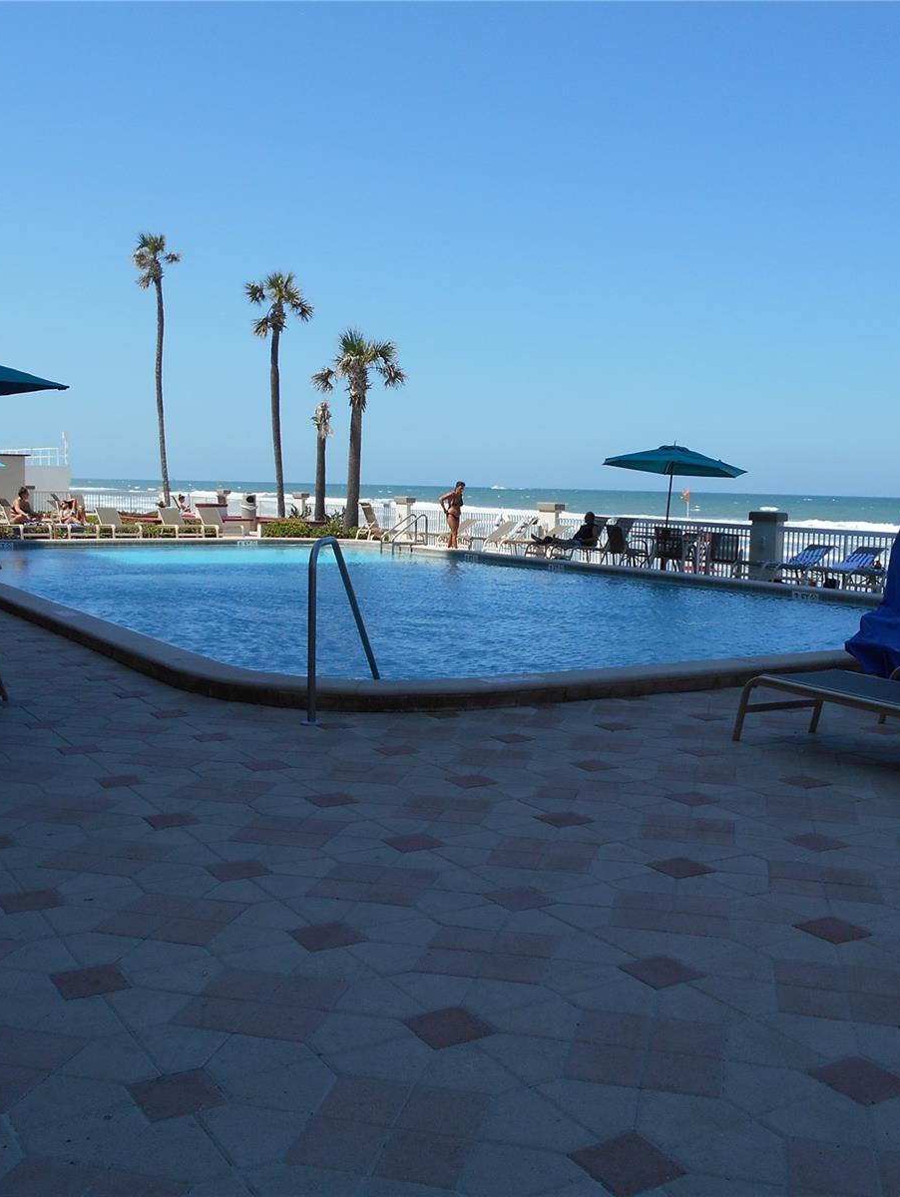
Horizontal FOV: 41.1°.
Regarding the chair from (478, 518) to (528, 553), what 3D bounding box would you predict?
[{"bbox_3d":[1.089,-1.396,27.200,1.800,0.900,0.700,-2,6,-31],"label":"chair"}]

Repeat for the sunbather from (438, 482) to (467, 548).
[{"bbox_3d":[0.105,-2.009,28.938,0.500,1.640,0.550,4,6,28],"label":"sunbather"}]

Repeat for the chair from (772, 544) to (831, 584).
[{"bbox_3d":[5.811,-0.530,20.427,1.800,0.780,0.670,-2,6,-35],"label":"chair"}]

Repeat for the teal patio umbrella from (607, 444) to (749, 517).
[{"bbox_3d":[4.182,-1.692,22.431,2.720,2.470,2.720,-2,6,-28],"label":"teal patio umbrella"}]

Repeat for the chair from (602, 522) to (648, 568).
[{"bbox_3d":[3.267,-0.888,22.200,0.700,0.920,0.600,-1,6,-25],"label":"chair"}]

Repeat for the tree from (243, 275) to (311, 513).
[{"bbox_3d":[-5.353,-6.143,37.700,2.100,8.106,2.100,1,5,0],"label":"tree"}]

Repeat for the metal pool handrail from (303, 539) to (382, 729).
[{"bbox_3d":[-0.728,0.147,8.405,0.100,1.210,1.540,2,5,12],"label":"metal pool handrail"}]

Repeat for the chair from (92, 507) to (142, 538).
[{"bbox_3d":[-8.436,-1.876,30.400,0.700,0.850,1.800,-2,6,-31],"label":"chair"}]

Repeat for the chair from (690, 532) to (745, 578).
[{"bbox_3d":[4.912,-0.769,21.813,0.680,0.950,0.640,-2,6,-33],"label":"chair"}]

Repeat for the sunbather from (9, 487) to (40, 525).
[{"bbox_3d":[-10.342,-2.227,29.200,0.780,0.880,0.520,4,6,28],"label":"sunbather"}]

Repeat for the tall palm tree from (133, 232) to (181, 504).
[{"bbox_3d":[-11.464,-8.714,47.000,1.900,11.217,1.900,-2,6,-31],"label":"tall palm tree"}]

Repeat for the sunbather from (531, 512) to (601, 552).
[{"bbox_3d":[2.351,-1.387,24.300,1.350,0.760,0.550,-1,6,-25],"label":"sunbather"}]

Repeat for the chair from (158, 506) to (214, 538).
[{"bbox_3d":[-7.339,-2.021,32.482,0.700,0.870,1.950,-2,6,-31],"label":"chair"}]

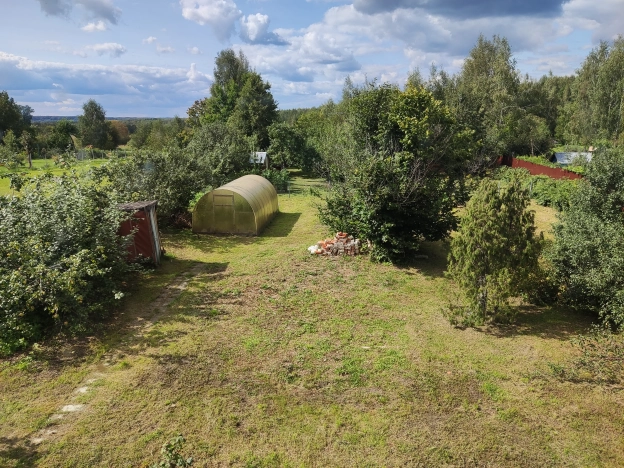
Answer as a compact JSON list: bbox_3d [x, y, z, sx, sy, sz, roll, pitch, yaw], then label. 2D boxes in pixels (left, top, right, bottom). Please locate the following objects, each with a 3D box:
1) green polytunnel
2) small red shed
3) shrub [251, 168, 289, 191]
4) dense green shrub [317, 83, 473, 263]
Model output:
[{"bbox_3d":[-3.686,-1.721,23.164,3.000,2.100,5.900,2,14,5],"label":"green polytunnel"},{"bbox_3d":[-6.199,-0.081,16.272,1.300,2.200,1.250,-1,14,-7],"label":"small red shed"},{"bbox_3d":[-3.067,-4.038,33.247,2.800,1.750,2.000,1,14,0],"label":"shrub"},{"bbox_3d":[3.199,-2.312,17.326,5.800,6.300,5.200,2,14,6],"label":"dense green shrub"}]

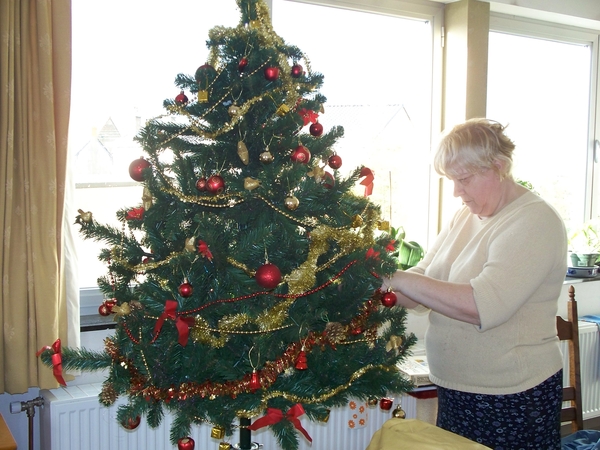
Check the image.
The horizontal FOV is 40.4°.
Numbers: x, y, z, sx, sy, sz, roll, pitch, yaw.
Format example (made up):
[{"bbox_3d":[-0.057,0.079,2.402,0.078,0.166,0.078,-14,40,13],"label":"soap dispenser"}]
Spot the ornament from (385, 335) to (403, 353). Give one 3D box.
[{"bbox_3d":[0.241,0.307,2.100,0.044,0.046,0.025,0,5,-11],"label":"ornament"}]

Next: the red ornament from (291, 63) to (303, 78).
[{"bbox_3d":[-0.009,-0.407,2.150,0.030,0.034,0.030,1,5,0],"label":"red ornament"}]

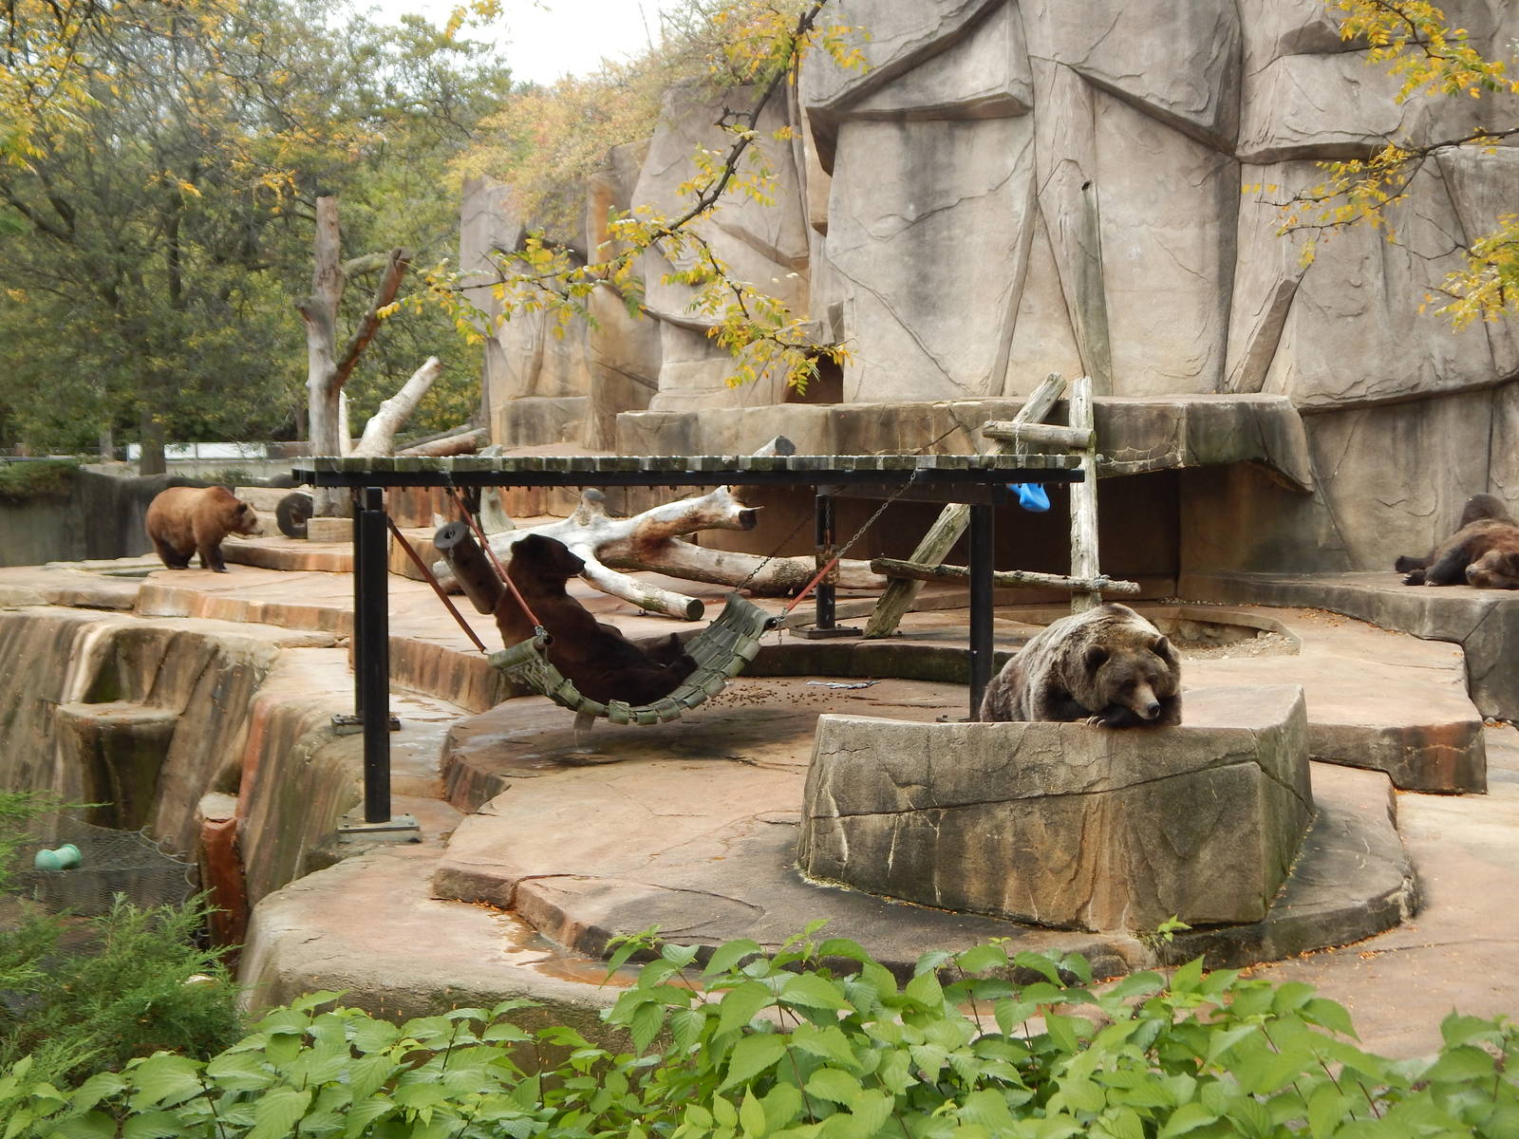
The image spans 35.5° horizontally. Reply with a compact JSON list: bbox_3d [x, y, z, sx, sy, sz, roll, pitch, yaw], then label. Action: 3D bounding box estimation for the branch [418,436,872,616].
[{"bbox_3d":[-0.852,-0.312,18.600,3.500,1.400,1.900,0,3,-6],"label":"branch"}]

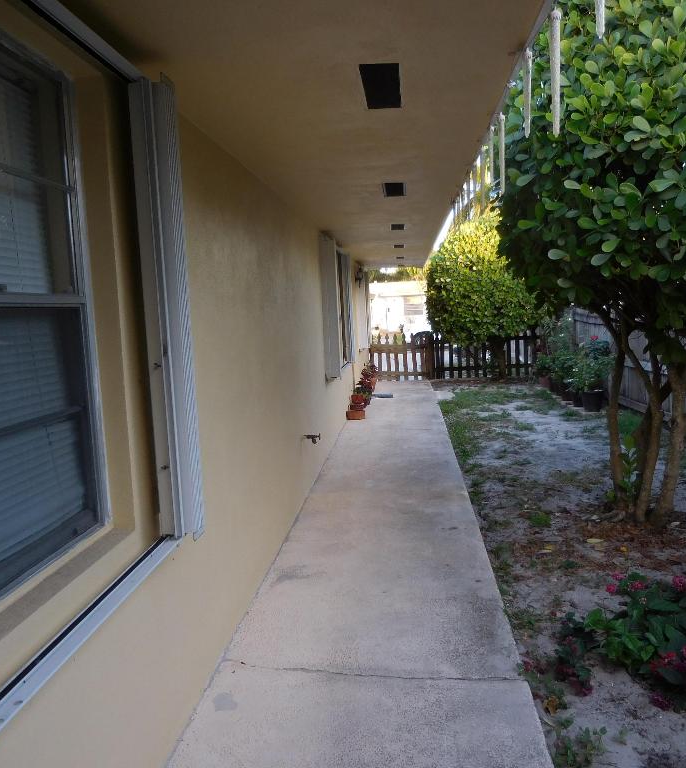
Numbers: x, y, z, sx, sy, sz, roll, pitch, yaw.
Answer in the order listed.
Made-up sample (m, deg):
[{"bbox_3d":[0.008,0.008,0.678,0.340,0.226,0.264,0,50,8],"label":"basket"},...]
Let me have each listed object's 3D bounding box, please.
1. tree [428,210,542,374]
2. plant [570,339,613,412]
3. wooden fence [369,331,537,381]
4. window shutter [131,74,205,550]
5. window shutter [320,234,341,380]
[{"bbox_3d":[2.799,-1.688,14.517,2.349,3.284,2.400,-2,6,5],"label":"tree"},{"bbox_3d":[3.489,-0.121,10.382,0.620,1.007,0.620,-2,6,5],"label":"plant"},{"bbox_3d":[2.230,-0.576,15.085,3.470,1.010,0.100,-2,6,5],"label":"wooden fence"},{"bbox_3d":[-0.586,-0.230,2.466,0.120,1.510,0.135,-2,6,5],"label":"window shutter"},{"bbox_3d":[-0.115,-0.812,7.816,0.158,1.483,0.294,-2,6,5],"label":"window shutter"}]

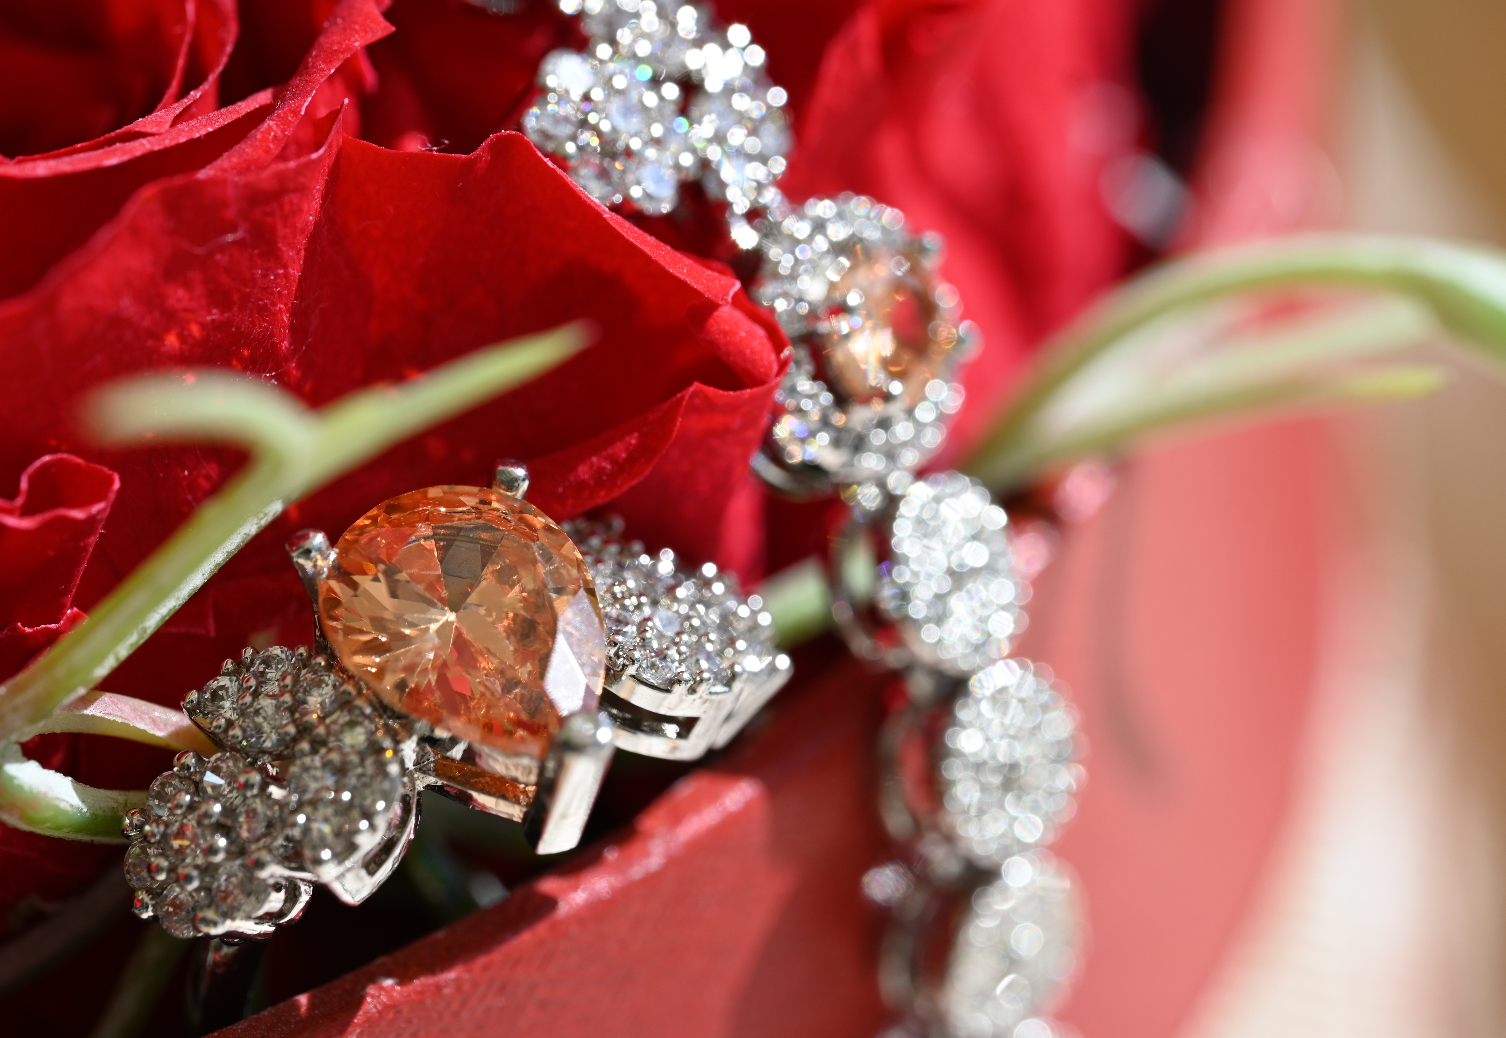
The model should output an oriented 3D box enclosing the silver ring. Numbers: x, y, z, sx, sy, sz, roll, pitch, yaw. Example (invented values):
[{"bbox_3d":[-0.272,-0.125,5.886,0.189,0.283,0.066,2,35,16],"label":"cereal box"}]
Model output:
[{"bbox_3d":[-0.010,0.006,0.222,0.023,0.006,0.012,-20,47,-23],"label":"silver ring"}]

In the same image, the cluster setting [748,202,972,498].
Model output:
[{"bbox_3d":[0.004,-0.006,0.231,0.006,0.009,0.004,-18,-3,-40],"label":"cluster setting"}]

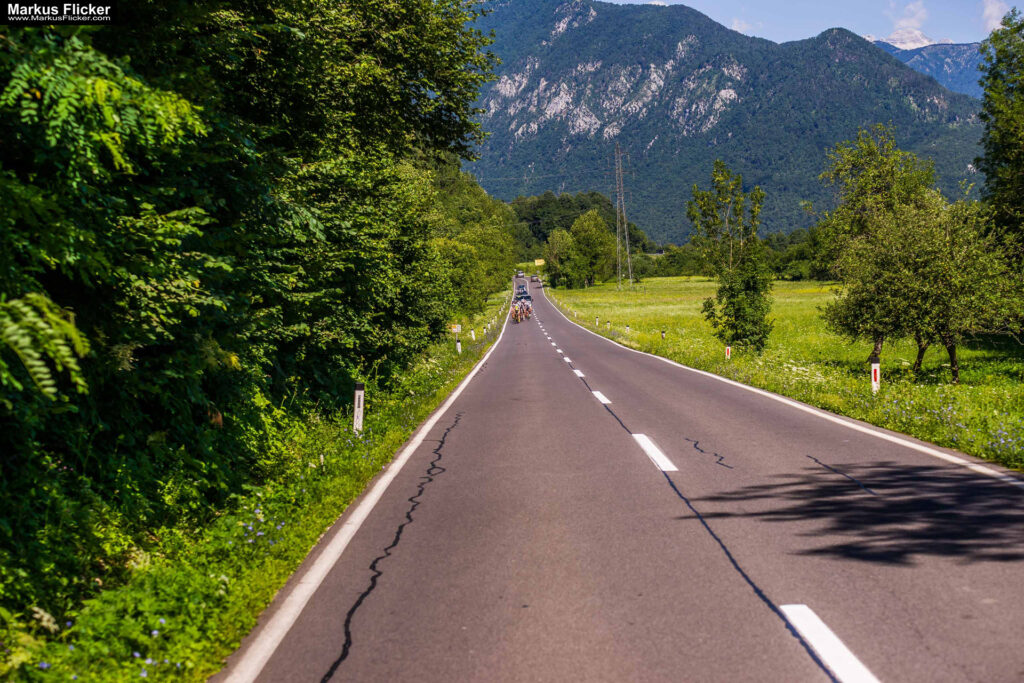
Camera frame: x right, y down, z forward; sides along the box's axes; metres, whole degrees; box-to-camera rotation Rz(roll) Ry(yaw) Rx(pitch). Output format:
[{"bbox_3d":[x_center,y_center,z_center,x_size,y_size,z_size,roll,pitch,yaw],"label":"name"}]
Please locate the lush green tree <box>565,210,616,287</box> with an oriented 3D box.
[{"bbox_3d":[16.360,-19.278,415.000,10.900,15.900,10.500,-2,1,0],"label":"lush green tree"}]

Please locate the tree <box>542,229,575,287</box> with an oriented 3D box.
[{"bbox_3d":[9.574,-17.192,410.000,6.800,12.100,6.600,-2,1,0],"label":"tree"}]

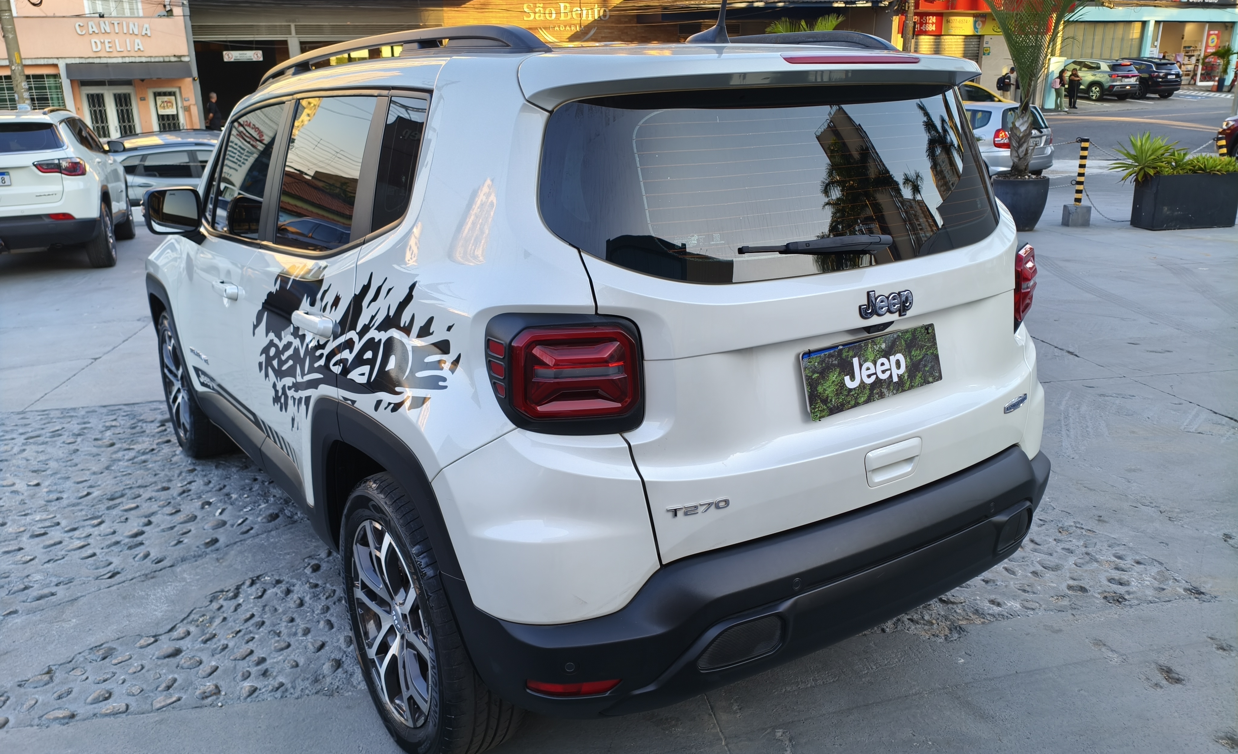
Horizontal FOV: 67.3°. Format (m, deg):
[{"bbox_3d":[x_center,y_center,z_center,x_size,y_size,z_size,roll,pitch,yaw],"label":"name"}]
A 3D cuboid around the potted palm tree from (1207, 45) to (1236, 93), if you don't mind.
[{"bbox_3d":[29.137,-14.931,45.000,1.100,2.200,1.100,-1,15,0],"label":"potted palm tree"}]

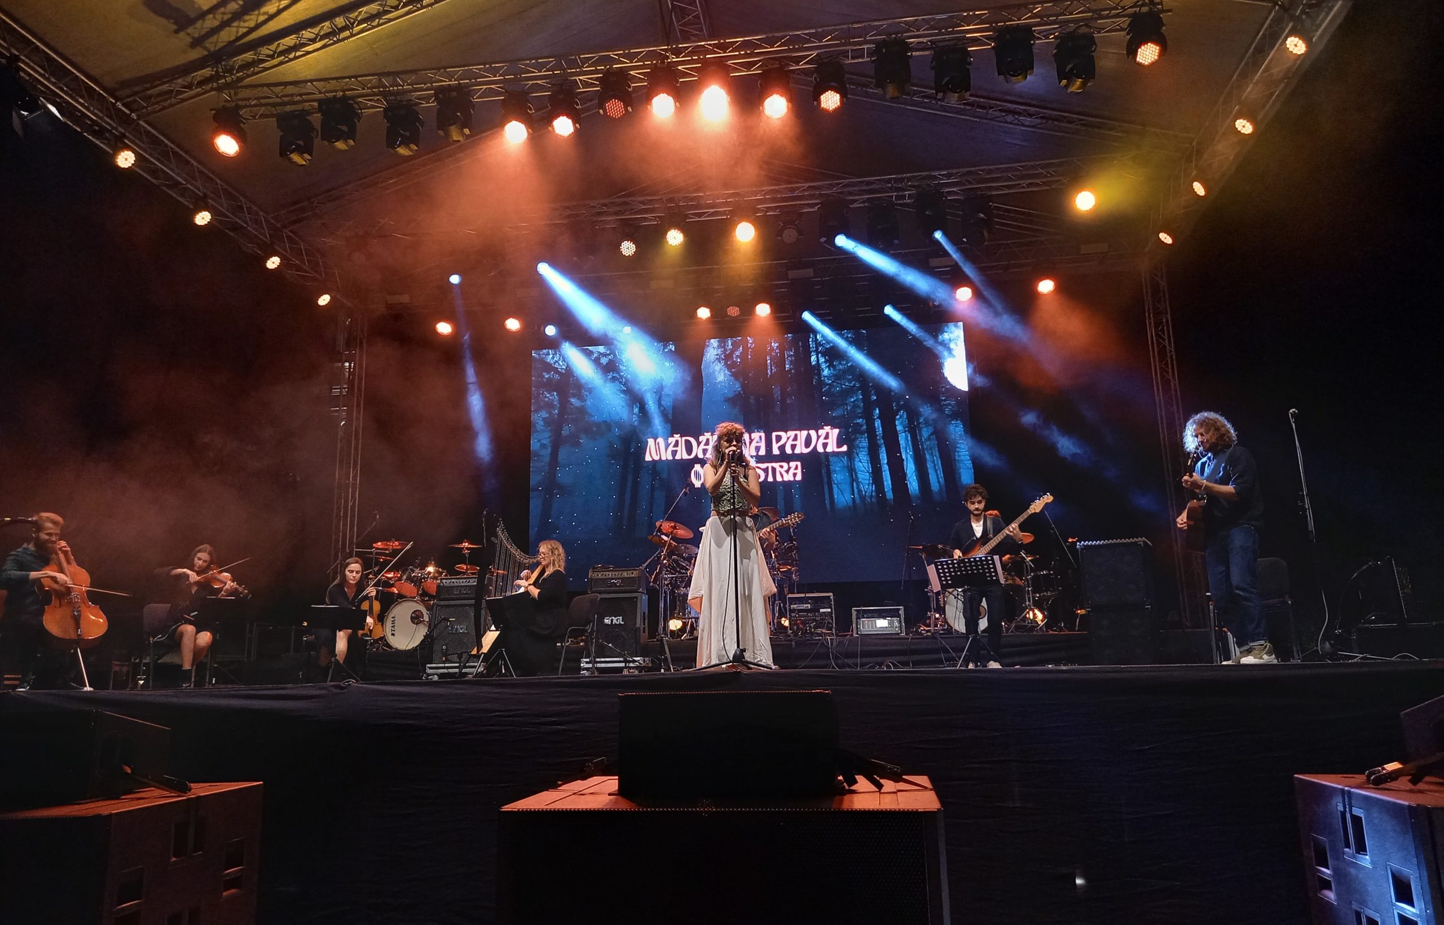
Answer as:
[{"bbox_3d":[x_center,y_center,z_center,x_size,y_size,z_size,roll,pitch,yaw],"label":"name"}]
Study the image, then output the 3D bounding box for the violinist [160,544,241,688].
[{"bbox_3d":[-4.655,1.349,9.265,0.660,1.270,0.780,8,-15,-39],"label":"violinist"}]

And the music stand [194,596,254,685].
[{"bbox_3d":[-4.083,1.477,8.550,0.480,0.750,0.420,5,-14,-29],"label":"music stand"}]

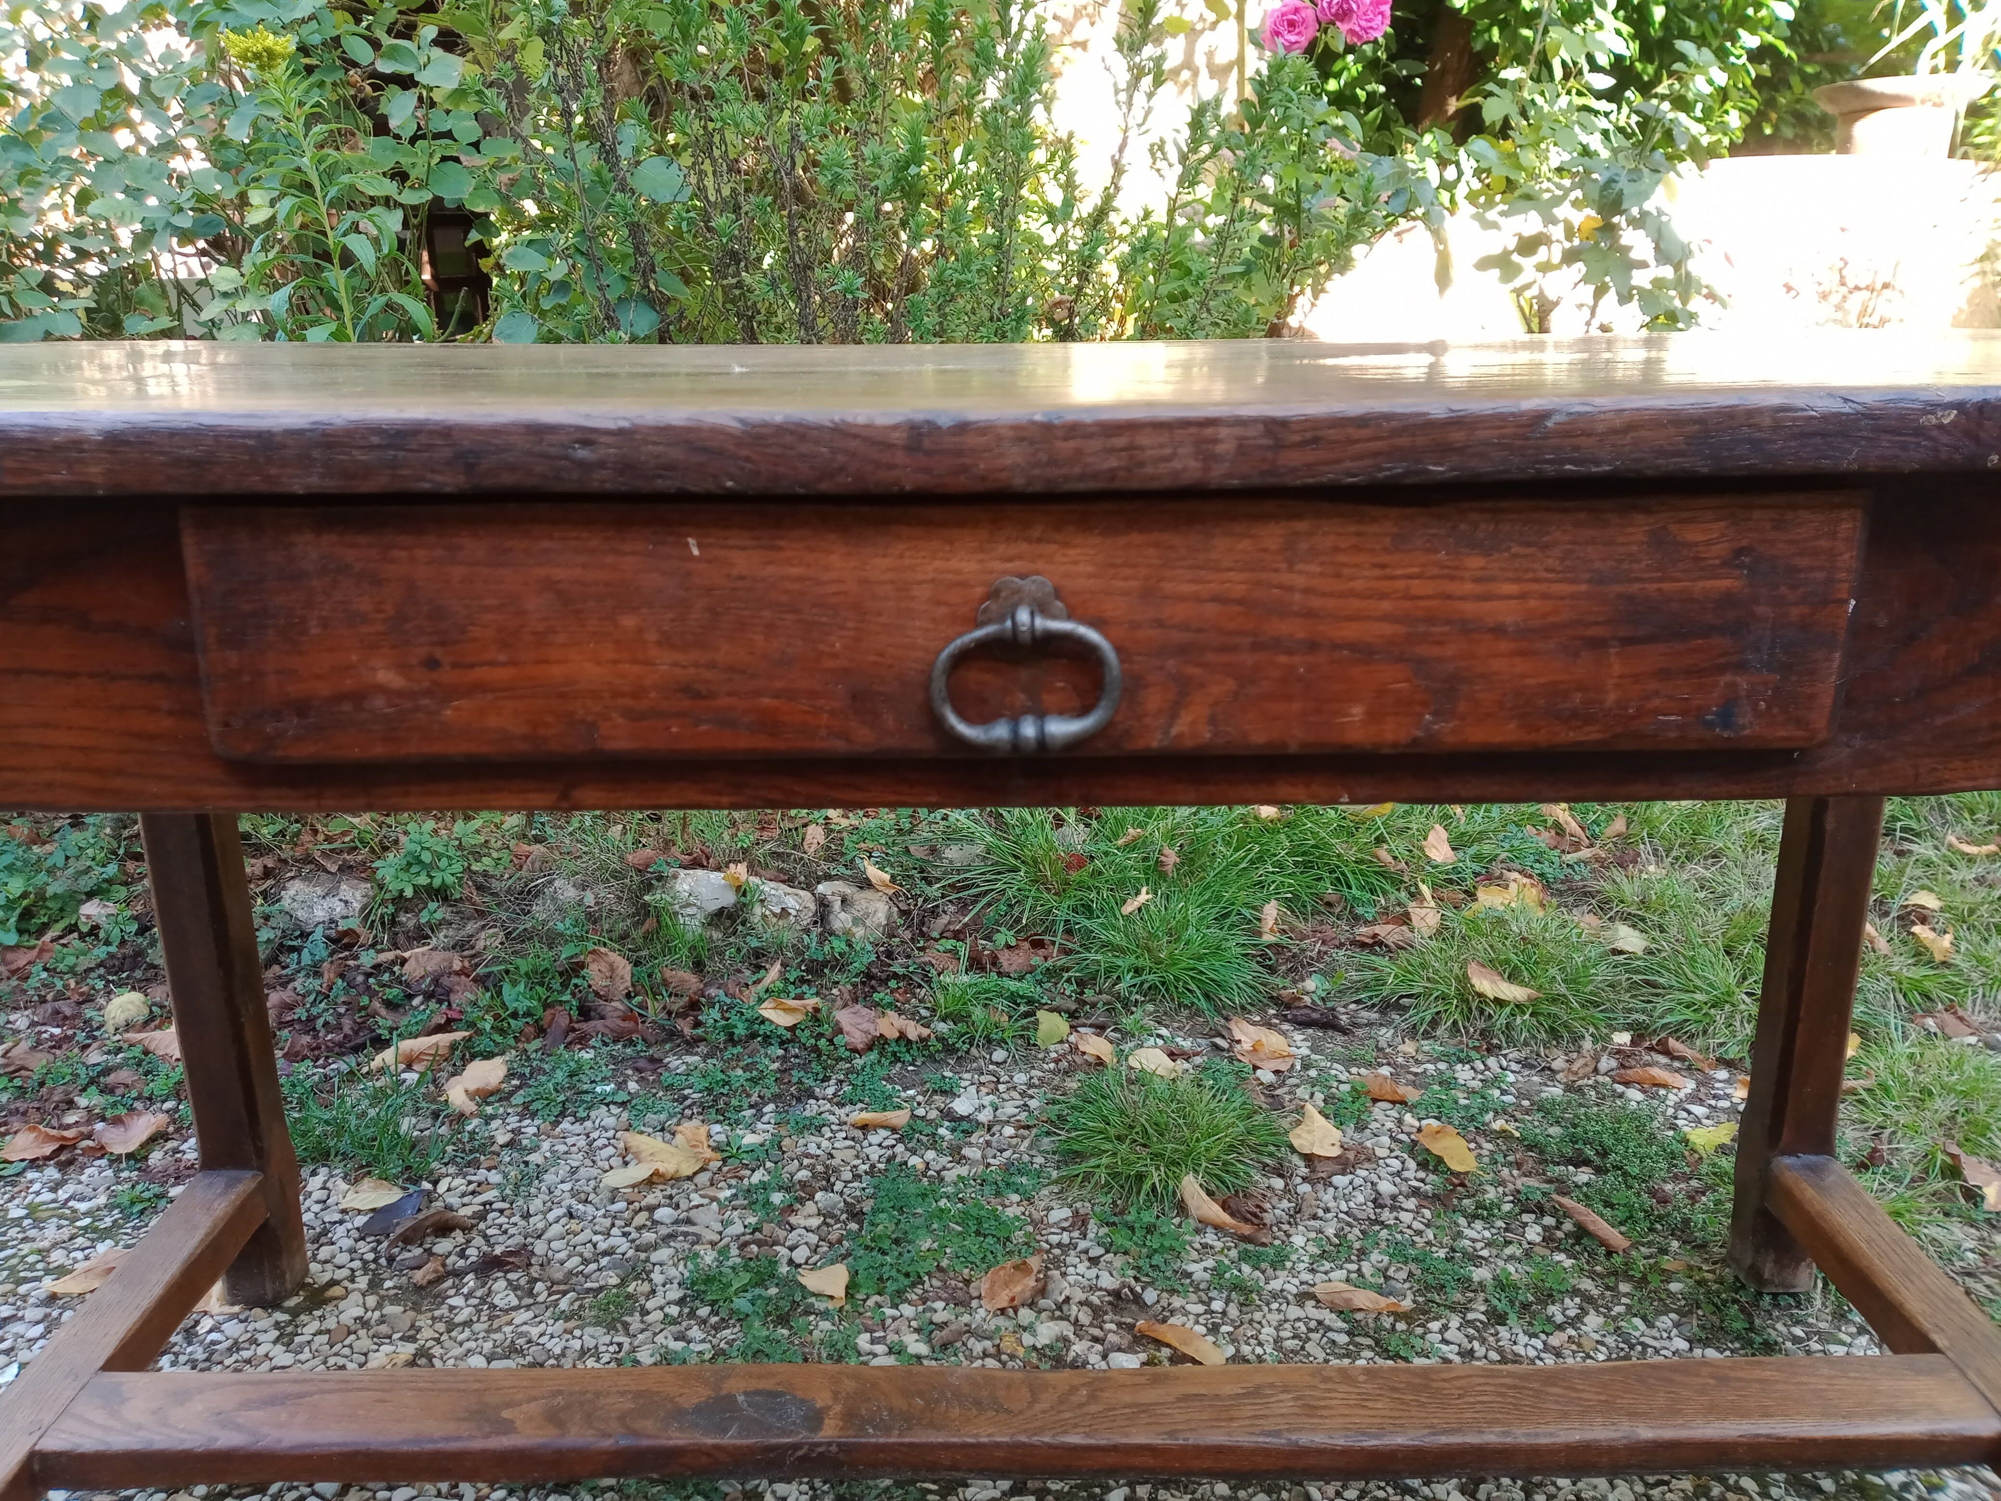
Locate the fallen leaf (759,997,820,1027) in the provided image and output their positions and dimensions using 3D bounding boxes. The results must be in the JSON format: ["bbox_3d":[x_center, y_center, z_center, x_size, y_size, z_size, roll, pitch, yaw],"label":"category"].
[{"bbox_3d":[-0.232,0.287,1.716,0.065,0.022,0.040,-1,16,-2],"label":"fallen leaf"}]

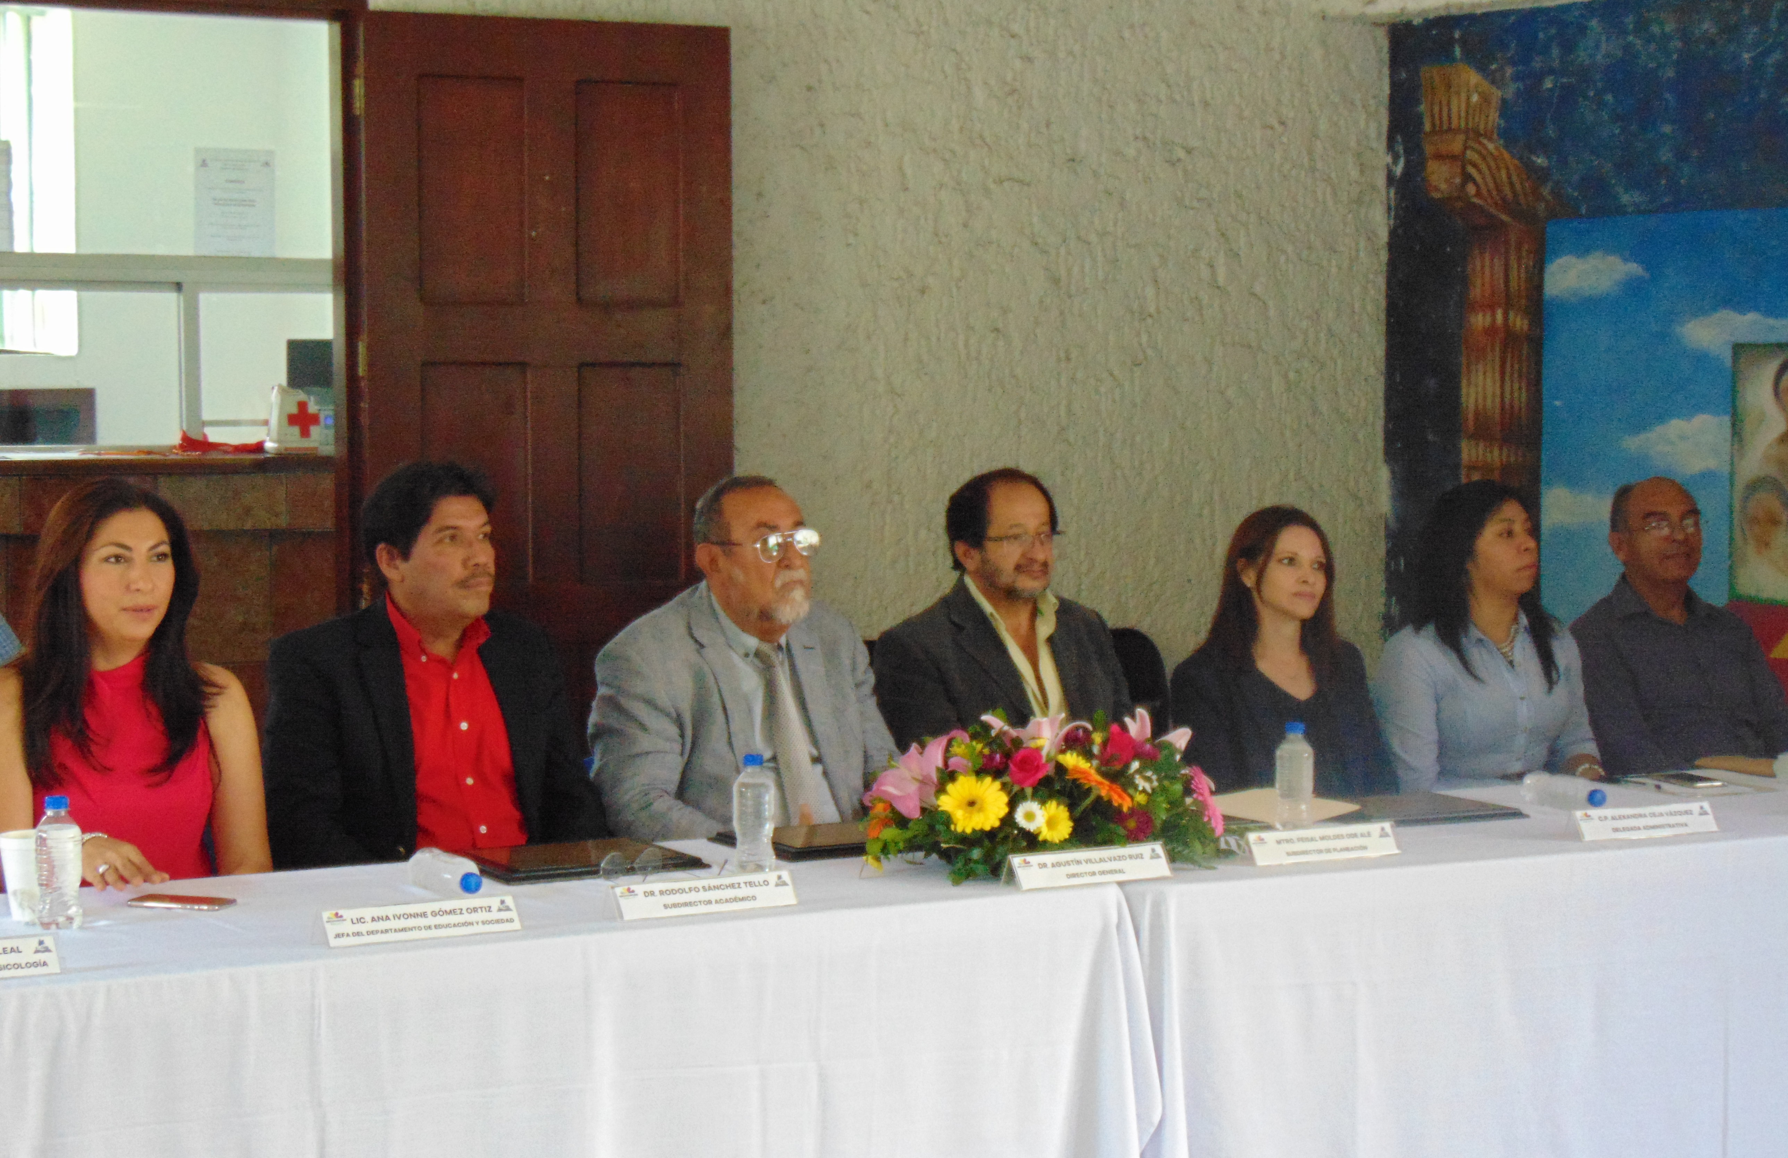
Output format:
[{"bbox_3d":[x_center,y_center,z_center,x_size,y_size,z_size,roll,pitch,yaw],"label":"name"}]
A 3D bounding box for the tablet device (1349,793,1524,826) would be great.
[{"bbox_3d":[0.865,0.391,6.310,0.335,0.018,0.330,-2,4,-23],"label":"tablet device"}]

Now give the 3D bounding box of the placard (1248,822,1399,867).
[{"bbox_3d":[0.671,0.415,5.762,0.279,0.045,0.050,-2,5,-29],"label":"placard"}]

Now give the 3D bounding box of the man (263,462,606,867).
[{"bbox_3d":[-0.652,0.501,5.846,0.550,1.360,0.700,-3,5,-35],"label":"man"}]

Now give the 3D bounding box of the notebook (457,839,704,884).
[{"bbox_3d":[-0.502,0.444,5.803,0.349,0.020,0.255,-2,5,-30],"label":"notebook"}]

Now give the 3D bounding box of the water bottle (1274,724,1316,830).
[{"bbox_3d":[0.669,0.324,6.110,0.064,0.178,0.064,0,4,0],"label":"water bottle"}]

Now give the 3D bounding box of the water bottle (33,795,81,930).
[{"bbox_3d":[-1.194,0.402,5.234,0.067,0.187,0.067,-2,5,-30],"label":"water bottle"}]

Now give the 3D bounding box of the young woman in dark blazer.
[{"bbox_3d":[0.778,0.501,6.622,0.460,1.255,0.700,-2,4,-28],"label":"young woman in dark blazer"}]

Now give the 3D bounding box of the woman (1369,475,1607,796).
[{"bbox_3d":[1.189,0.468,6.801,0.460,1.290,0.680,-3,5,-33],"label":"woman"}]

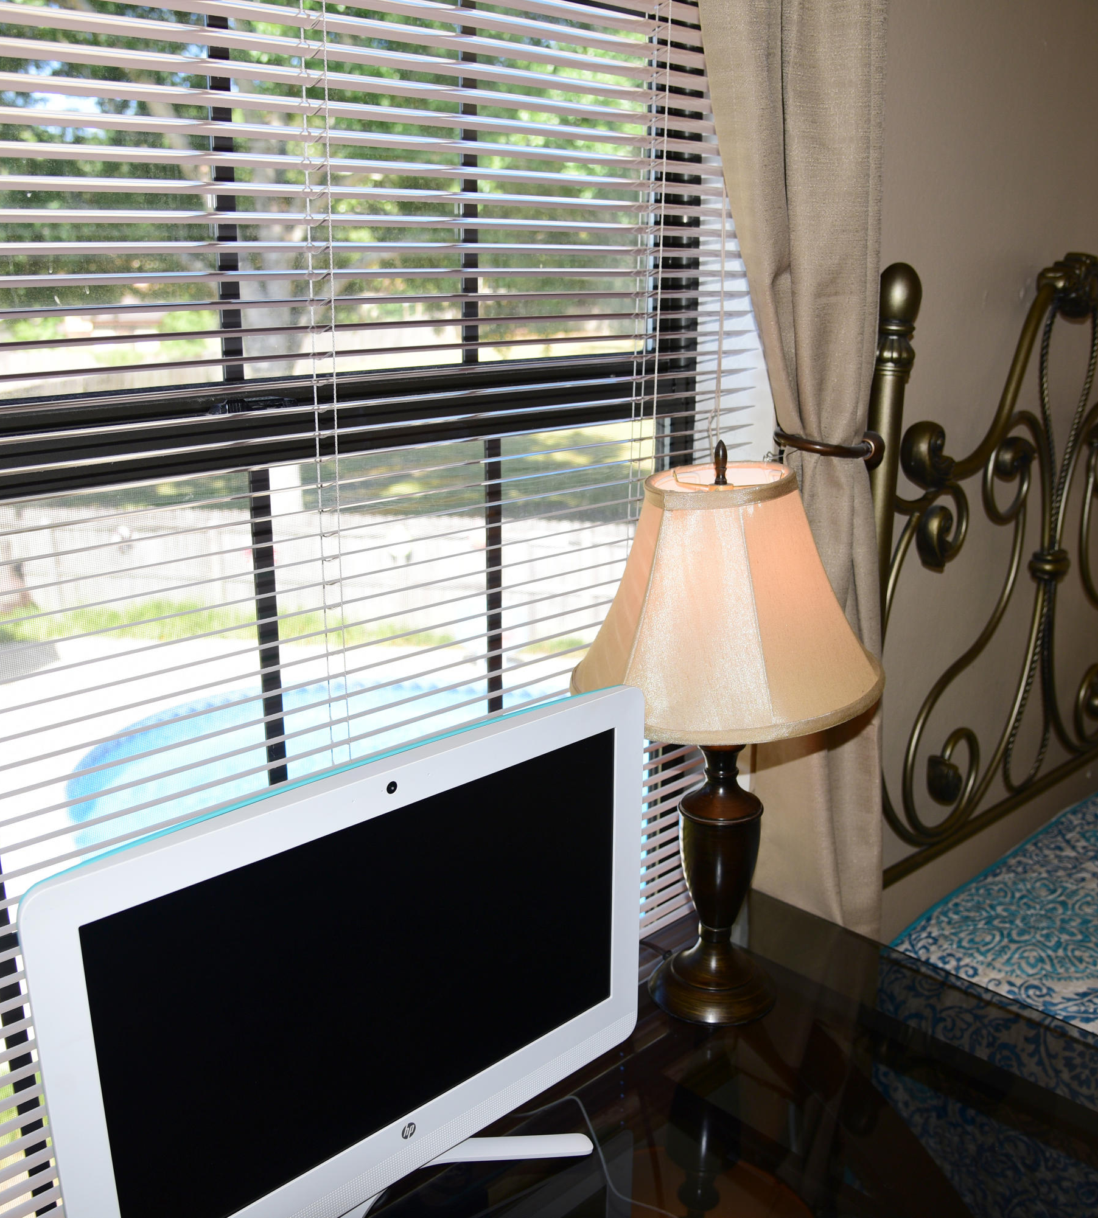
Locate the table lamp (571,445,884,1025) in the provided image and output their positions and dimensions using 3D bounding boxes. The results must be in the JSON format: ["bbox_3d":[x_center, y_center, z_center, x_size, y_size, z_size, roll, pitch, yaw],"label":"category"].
[{"bbox_3d":[0.160,0.116,1.106,0.278,0.537,0.278,0,16,0],"label":"table lamp"}]

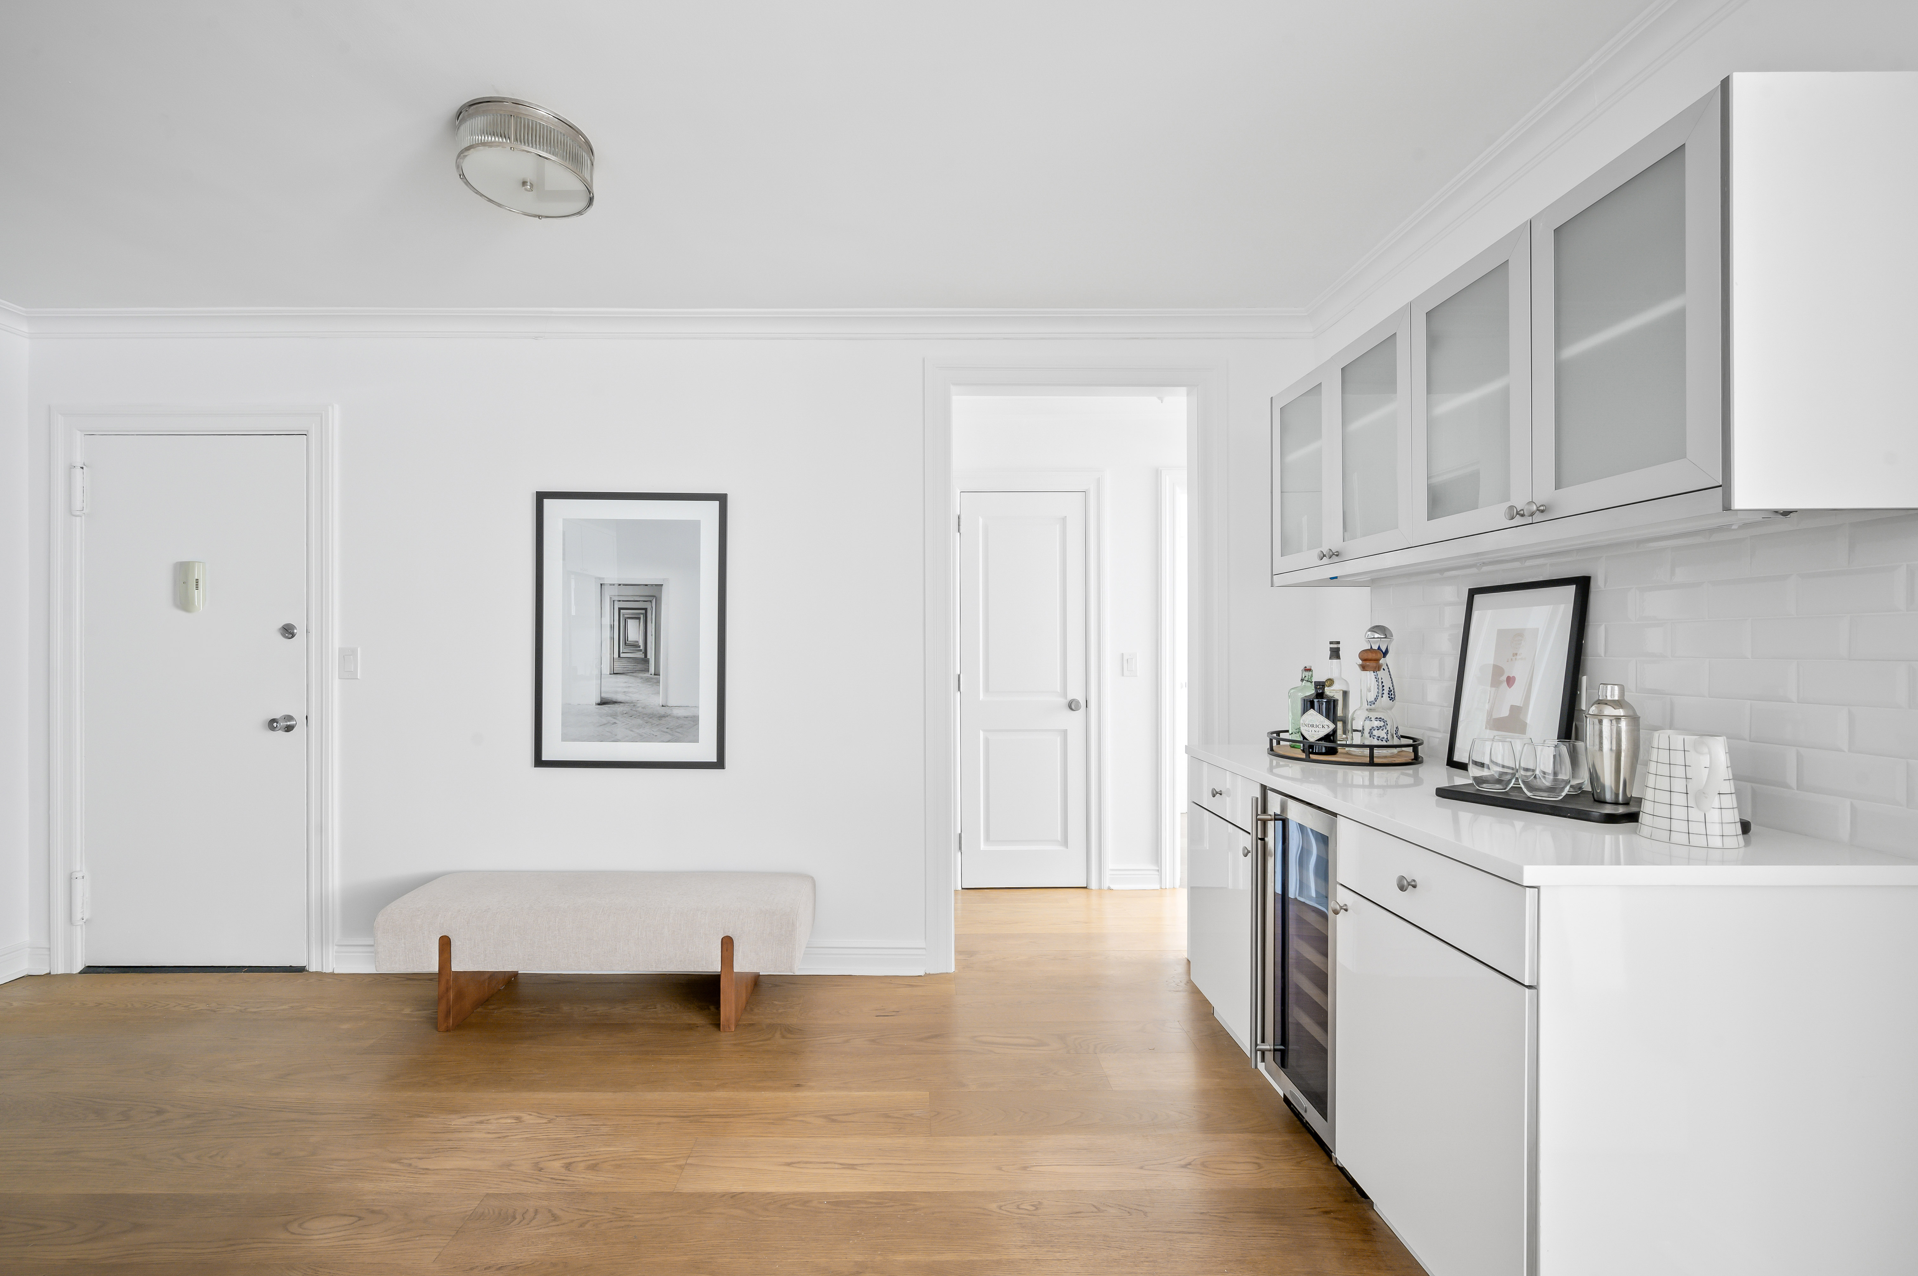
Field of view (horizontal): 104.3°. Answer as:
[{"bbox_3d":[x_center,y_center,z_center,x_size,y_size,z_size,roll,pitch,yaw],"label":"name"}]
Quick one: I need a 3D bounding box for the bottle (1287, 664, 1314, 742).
[{"bbox_3d":[1.112,0.217,2.377,0.095,0.258,0.085,0,0,0],"label":"bottle"}]

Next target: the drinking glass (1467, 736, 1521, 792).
[{"bbox_3d":[1.214,0.289,1.694,0.090,0.113,0.090,0,0,0],"label":"drinking glass"}]

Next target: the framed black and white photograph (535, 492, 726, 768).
[{"bbox_3d":[-1.260,-0.029,2.865,0.733,1.060,0.030,0,0,0],"label":"framed black and white photograph"}]

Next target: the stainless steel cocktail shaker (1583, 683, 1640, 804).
[{"bbox_3d":[1.308,0.211,1.491,0.083,0.234,0.083,0,0,0],"label":"stainless steel cocktail shaker"}]

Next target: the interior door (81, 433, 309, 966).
[{"bbox_3d":[-2.982,0.243,2.910,0.885,2.070,0.045,0,0,0],"label":"interior door"}]

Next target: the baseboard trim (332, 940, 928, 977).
[{"bbox_3d":[-1.262,1.229,2.866,2.270,0.130,0.020,0,0,-1],"label":"baseboard trim"}]

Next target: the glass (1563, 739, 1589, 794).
[{"bbox_3d":[1.301,0.276,1.600,0.086,0.110,0.086,0,0,0],"label":"glass"}]

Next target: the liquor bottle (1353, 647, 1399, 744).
[{"bbox_3d":[1.274,0.196,2.298,0.115,0.325,0.115,0,-1,-39],"label":"liquor bottle"}]

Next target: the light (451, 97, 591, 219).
[{"bbox_3d":[-1.077,-1.178,1.855,0.298,0.132,0.298,0,0,0],"label":"light"}]

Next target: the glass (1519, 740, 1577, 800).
[{"bbox_3d":[1.263,0.288,1.605,0.090,0.113,0.090,0,0,0],"label":"glass"}]

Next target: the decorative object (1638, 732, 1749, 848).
[{"bbox_3d":[1.244,0.254,1.267,0.128,0.181,0.148,0,0,30],"label":"decorative object"}]

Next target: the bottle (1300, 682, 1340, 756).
[{"bbox_3d":[1.125,0.248,2.320,0.099,0.221,0.099,0,-1,-39],"label":"bottle"}]

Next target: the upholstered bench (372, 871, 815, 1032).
[{"bbox_3d":[-1.232,1.079,2.637,1.390,0.422,0.400,0,0,-1],"label":"upholstered bench"}]

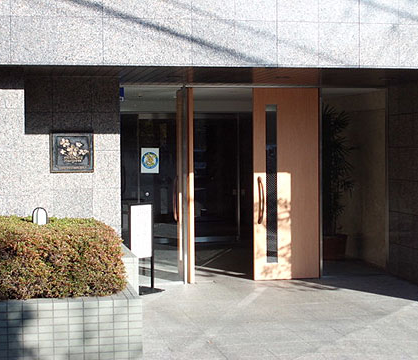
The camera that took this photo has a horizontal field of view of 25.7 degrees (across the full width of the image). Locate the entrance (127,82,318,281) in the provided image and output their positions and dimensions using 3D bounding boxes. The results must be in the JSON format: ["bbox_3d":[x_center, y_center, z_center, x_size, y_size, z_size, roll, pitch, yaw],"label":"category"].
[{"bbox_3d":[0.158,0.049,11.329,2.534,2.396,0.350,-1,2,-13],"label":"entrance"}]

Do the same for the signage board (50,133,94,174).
[{"bbox_3d":[-1.416,-0.278,9.501,0.458,0.413,0.050,-1,2,-13],"label":"signage board"}]

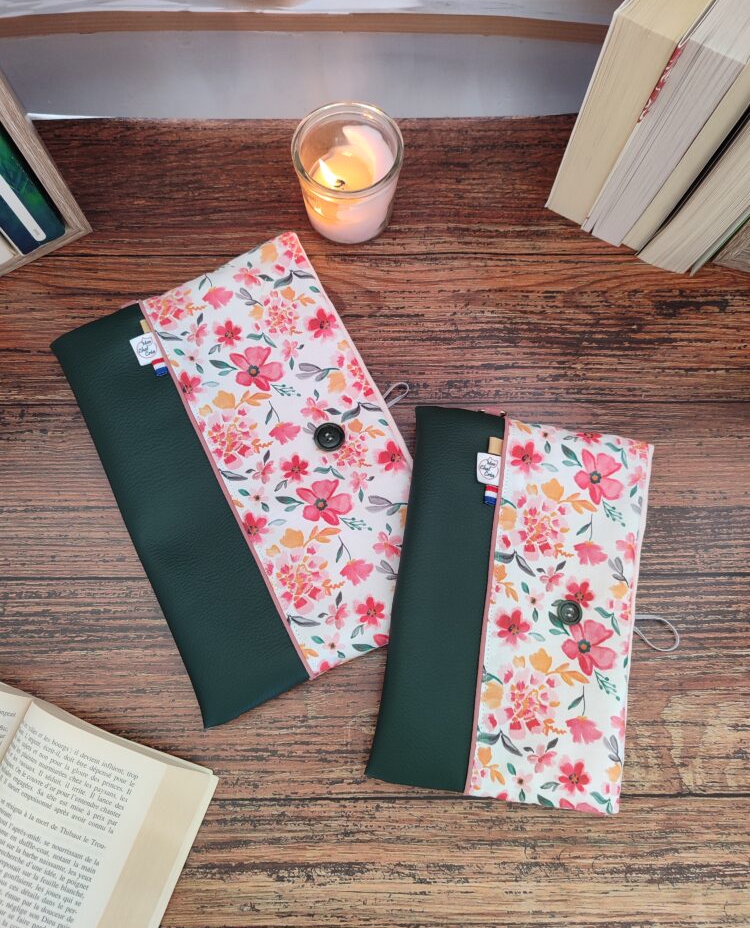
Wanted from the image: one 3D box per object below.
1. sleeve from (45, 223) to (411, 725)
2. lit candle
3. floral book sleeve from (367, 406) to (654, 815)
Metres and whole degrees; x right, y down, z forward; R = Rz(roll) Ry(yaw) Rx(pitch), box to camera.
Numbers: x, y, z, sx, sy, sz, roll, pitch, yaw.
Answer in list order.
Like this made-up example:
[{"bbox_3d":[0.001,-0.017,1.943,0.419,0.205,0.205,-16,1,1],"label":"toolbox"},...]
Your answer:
[{"bbox_3d":[-0.081,0.000,0.492,0.191,0.020,0.291,-25,78,-6],"label":"sleeve"},{"bbox_3d":[-0.018,-0.203,0.516,0.074,0.066,0.074,0,77,-1],"label":"lit candle"},{"bbox_3d":[0.091,0.088,0.468,0.161,0.022,0.237,9,77,-1],"label":"floral book sleeve"}]

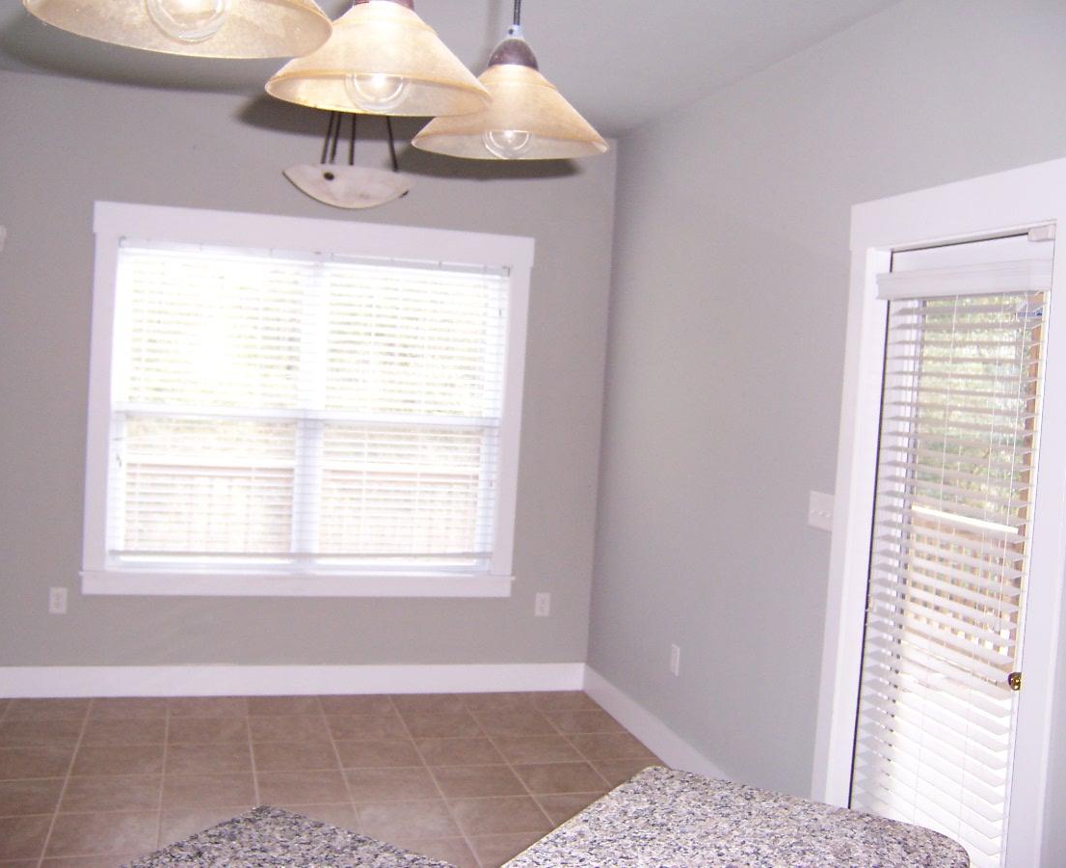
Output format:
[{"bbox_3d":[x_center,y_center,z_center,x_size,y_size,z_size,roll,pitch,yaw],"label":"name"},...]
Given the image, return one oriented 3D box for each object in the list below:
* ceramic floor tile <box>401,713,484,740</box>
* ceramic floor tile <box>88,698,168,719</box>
[{"bbox_3d":[-0.404,1.301,4.918,0.330,0.010,0.330,3,3,-17],"label":"ceramic floor tile"},{"bbox_3d":[-1.762,1.204,4.831,0.328,0.010,0.328,3,3,-17],"label":"ceramic floor tile"}]

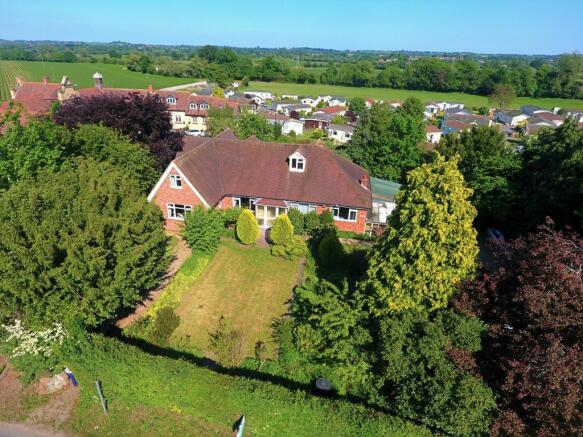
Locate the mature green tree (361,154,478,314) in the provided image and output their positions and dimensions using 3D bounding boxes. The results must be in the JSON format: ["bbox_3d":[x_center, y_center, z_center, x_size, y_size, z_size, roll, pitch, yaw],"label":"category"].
[{"bbox_3d":[7.973,1.153,20.196,6.700,9.700,6.600,1,27,0],"label":"mature green tree"}]

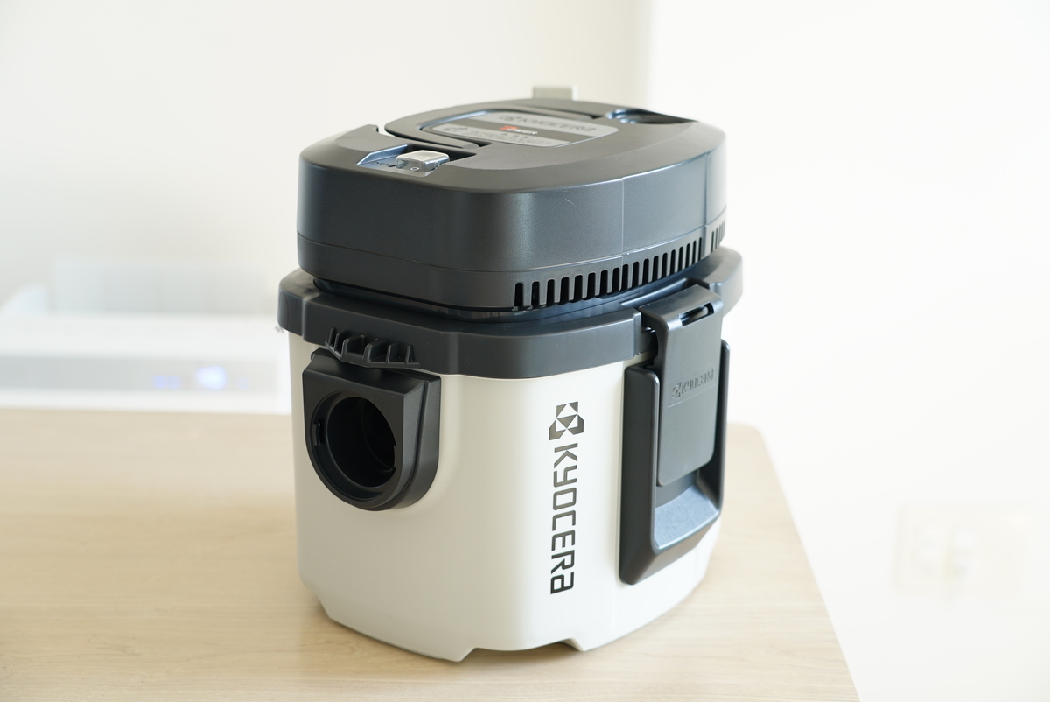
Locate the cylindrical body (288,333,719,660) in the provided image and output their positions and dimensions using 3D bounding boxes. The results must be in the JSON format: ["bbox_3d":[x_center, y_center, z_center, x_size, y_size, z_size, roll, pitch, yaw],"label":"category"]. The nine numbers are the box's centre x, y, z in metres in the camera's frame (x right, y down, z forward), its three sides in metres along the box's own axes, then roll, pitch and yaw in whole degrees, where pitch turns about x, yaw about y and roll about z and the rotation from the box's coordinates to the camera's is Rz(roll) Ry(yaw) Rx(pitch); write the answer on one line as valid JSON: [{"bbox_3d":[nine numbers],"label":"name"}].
[{"bbox_3d":[-0.006,0.062,1.298,0.234,0.200,0.280,13,21,36],"label":"cylindrical body"}]

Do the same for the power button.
[{"bbox_3d":[-0.061,-0.117,1.149,0.026,0.010,0.025,13,21,36],"label":"power button"}]

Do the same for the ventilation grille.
[{"bbox_3d":[0.066,-0.055,1.194,0.039,0.019,0.226,13,21,36],"label":"ventilation grille"}]

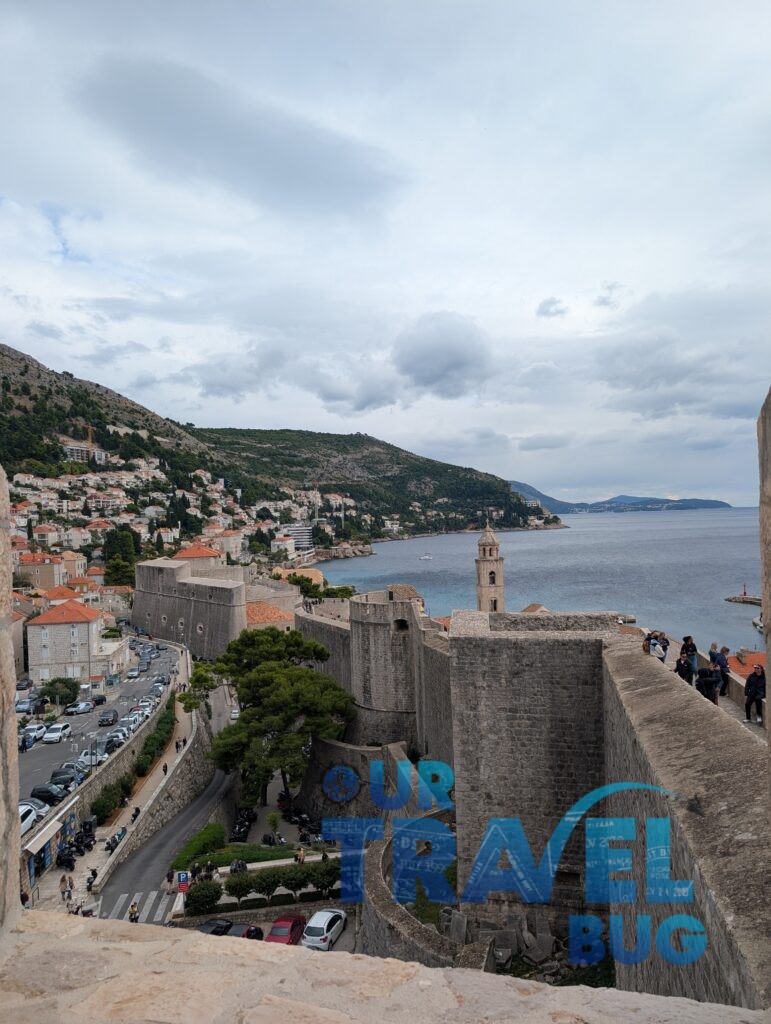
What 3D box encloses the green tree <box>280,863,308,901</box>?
[{"bbox_3d":[-6.259,25.674,48.819,2.000,2.350,2.000,-2,0,0],"label":"green tree"}]

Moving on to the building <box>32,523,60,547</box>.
[{"bbox_3d":[-161.146,11.171,337.978,9.500,10.300,10.000,-2,0,7],"label":"building"}]

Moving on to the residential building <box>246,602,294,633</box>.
[{"bbox_3d":[-36.484,34.743,222.883,15.500,12.400,11.000,-1,0,-24],"label":"residential building"}]

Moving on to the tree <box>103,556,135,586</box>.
[{"bbox_3d":[-84.177,19.778,225.000,9.300,11.000,9.000,-1,0,0],"label":"tree"}]

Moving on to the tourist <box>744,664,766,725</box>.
[{"bbox_3d":[10.668,5.242,20.500,0.600,1.660,0.450,-1,0,31],"label":"tourist"}]

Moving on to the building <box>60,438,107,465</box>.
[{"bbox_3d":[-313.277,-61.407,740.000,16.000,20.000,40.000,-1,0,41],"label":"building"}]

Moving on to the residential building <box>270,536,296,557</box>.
[{"bbox_3d":[-114.464,37.594,797.884,20.500,18.500,16.500,-2,0,22],"label":"residential building"}]

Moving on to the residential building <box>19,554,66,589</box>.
[{"bbox_3d":[-114.652,20.243,235.941,11.200,12.300,8.500,-2,0,3],"label":"residential building"}]

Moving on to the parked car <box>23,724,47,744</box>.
[{"bbox_3d":[-42.497,26.756,85.500,1.800,1.520,4.250,-1,0,-2],"label":"parked car"}]

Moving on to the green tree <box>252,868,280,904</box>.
[{"bbox_3d":[-8.199,25.726,48.601,2.050,2.350,2.050,-2,0,0],"label":"green tree"}]

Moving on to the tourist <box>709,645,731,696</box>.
[{"bbox_3d":[11.633,5.514,24.580,0.600,1.680,0.520,-2,0,-6],"label":"tourist"}]

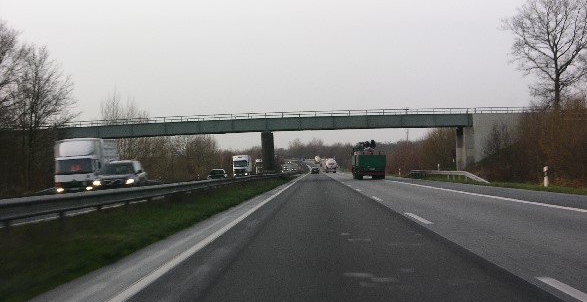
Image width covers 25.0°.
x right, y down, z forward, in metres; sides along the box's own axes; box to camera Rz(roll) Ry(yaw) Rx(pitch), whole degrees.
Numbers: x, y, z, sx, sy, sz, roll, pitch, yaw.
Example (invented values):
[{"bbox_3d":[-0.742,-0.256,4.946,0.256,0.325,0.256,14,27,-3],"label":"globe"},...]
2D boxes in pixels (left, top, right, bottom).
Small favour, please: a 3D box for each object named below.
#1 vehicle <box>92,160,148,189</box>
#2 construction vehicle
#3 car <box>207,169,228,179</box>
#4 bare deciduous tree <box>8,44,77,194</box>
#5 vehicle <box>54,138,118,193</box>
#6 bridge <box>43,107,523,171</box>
[{"bbox_3d":[-7.136,1.201,55.400,1.840,1.500,4.700,-2,-1,1],"label":"vehicle"},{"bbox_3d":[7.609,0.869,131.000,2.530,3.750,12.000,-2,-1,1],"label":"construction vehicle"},{"bbox_3d":[-8.625,2.724,148.000,1.800,1.460,4.400,-2,-1,1],"label":"car"},{"bbox_3d":[-18.905,-2.609,100.000,5.300,11.000,5.300,-1,-1,0],"label":"bare deciduous tree"},{"bbox_3d":[-11.159,0.991,71.300,2.450,3.200,7.300,-2,-1,1],"label":"vehicle"},{"bbox_3d":[-0.198,-0.545,131.000,47.000,6.800,7.200,-1,-1,0],"label":"bridge"}]

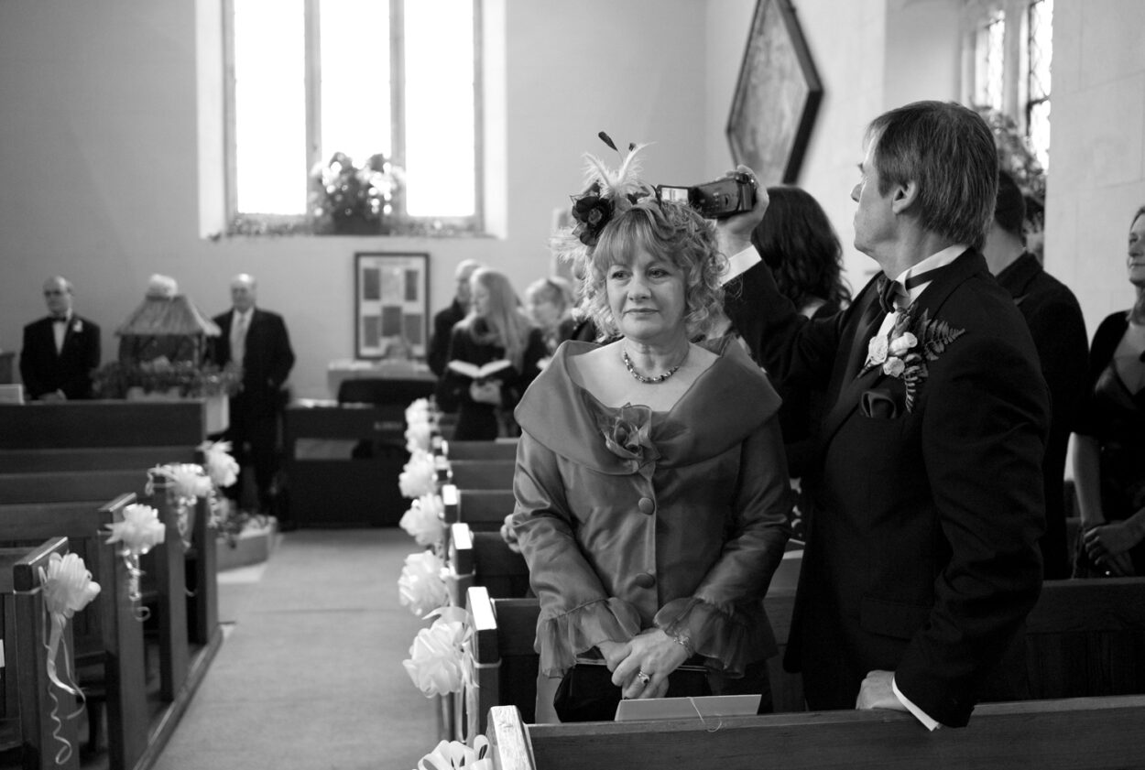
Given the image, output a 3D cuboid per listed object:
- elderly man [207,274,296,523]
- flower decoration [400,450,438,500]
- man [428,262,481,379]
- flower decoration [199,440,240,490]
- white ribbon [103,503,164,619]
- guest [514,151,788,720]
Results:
[{"bbox_3d":[-2.313,0.090,8.716,0.580,1.782,0.360,0,3,-7],"label":"elderly man"},{"bbox_3d":[-0.613,0.358,4.839,0.150,0.200,0.170,-1,4,-8],"label":"flower decoration"},{"bbox_3d":[-0.591,0.159,6.984,0.520,1.770,0.360,0,3,-3],"label":"man"},{"bbox_3d":[-1.562,0.352,5.360,0.145,0.205,0.180,0,3,-8],"label":"flower decoration"},{"bbox_3d":[-1.445,0.584,4.003,0.200,0.380,0.170,-1,4,-8],"label":"white ribbon"},{"bbox_3d":[0.138,0.450,2.169,0.500,1.744,0.420,0,4,5],"label":"guest"}]

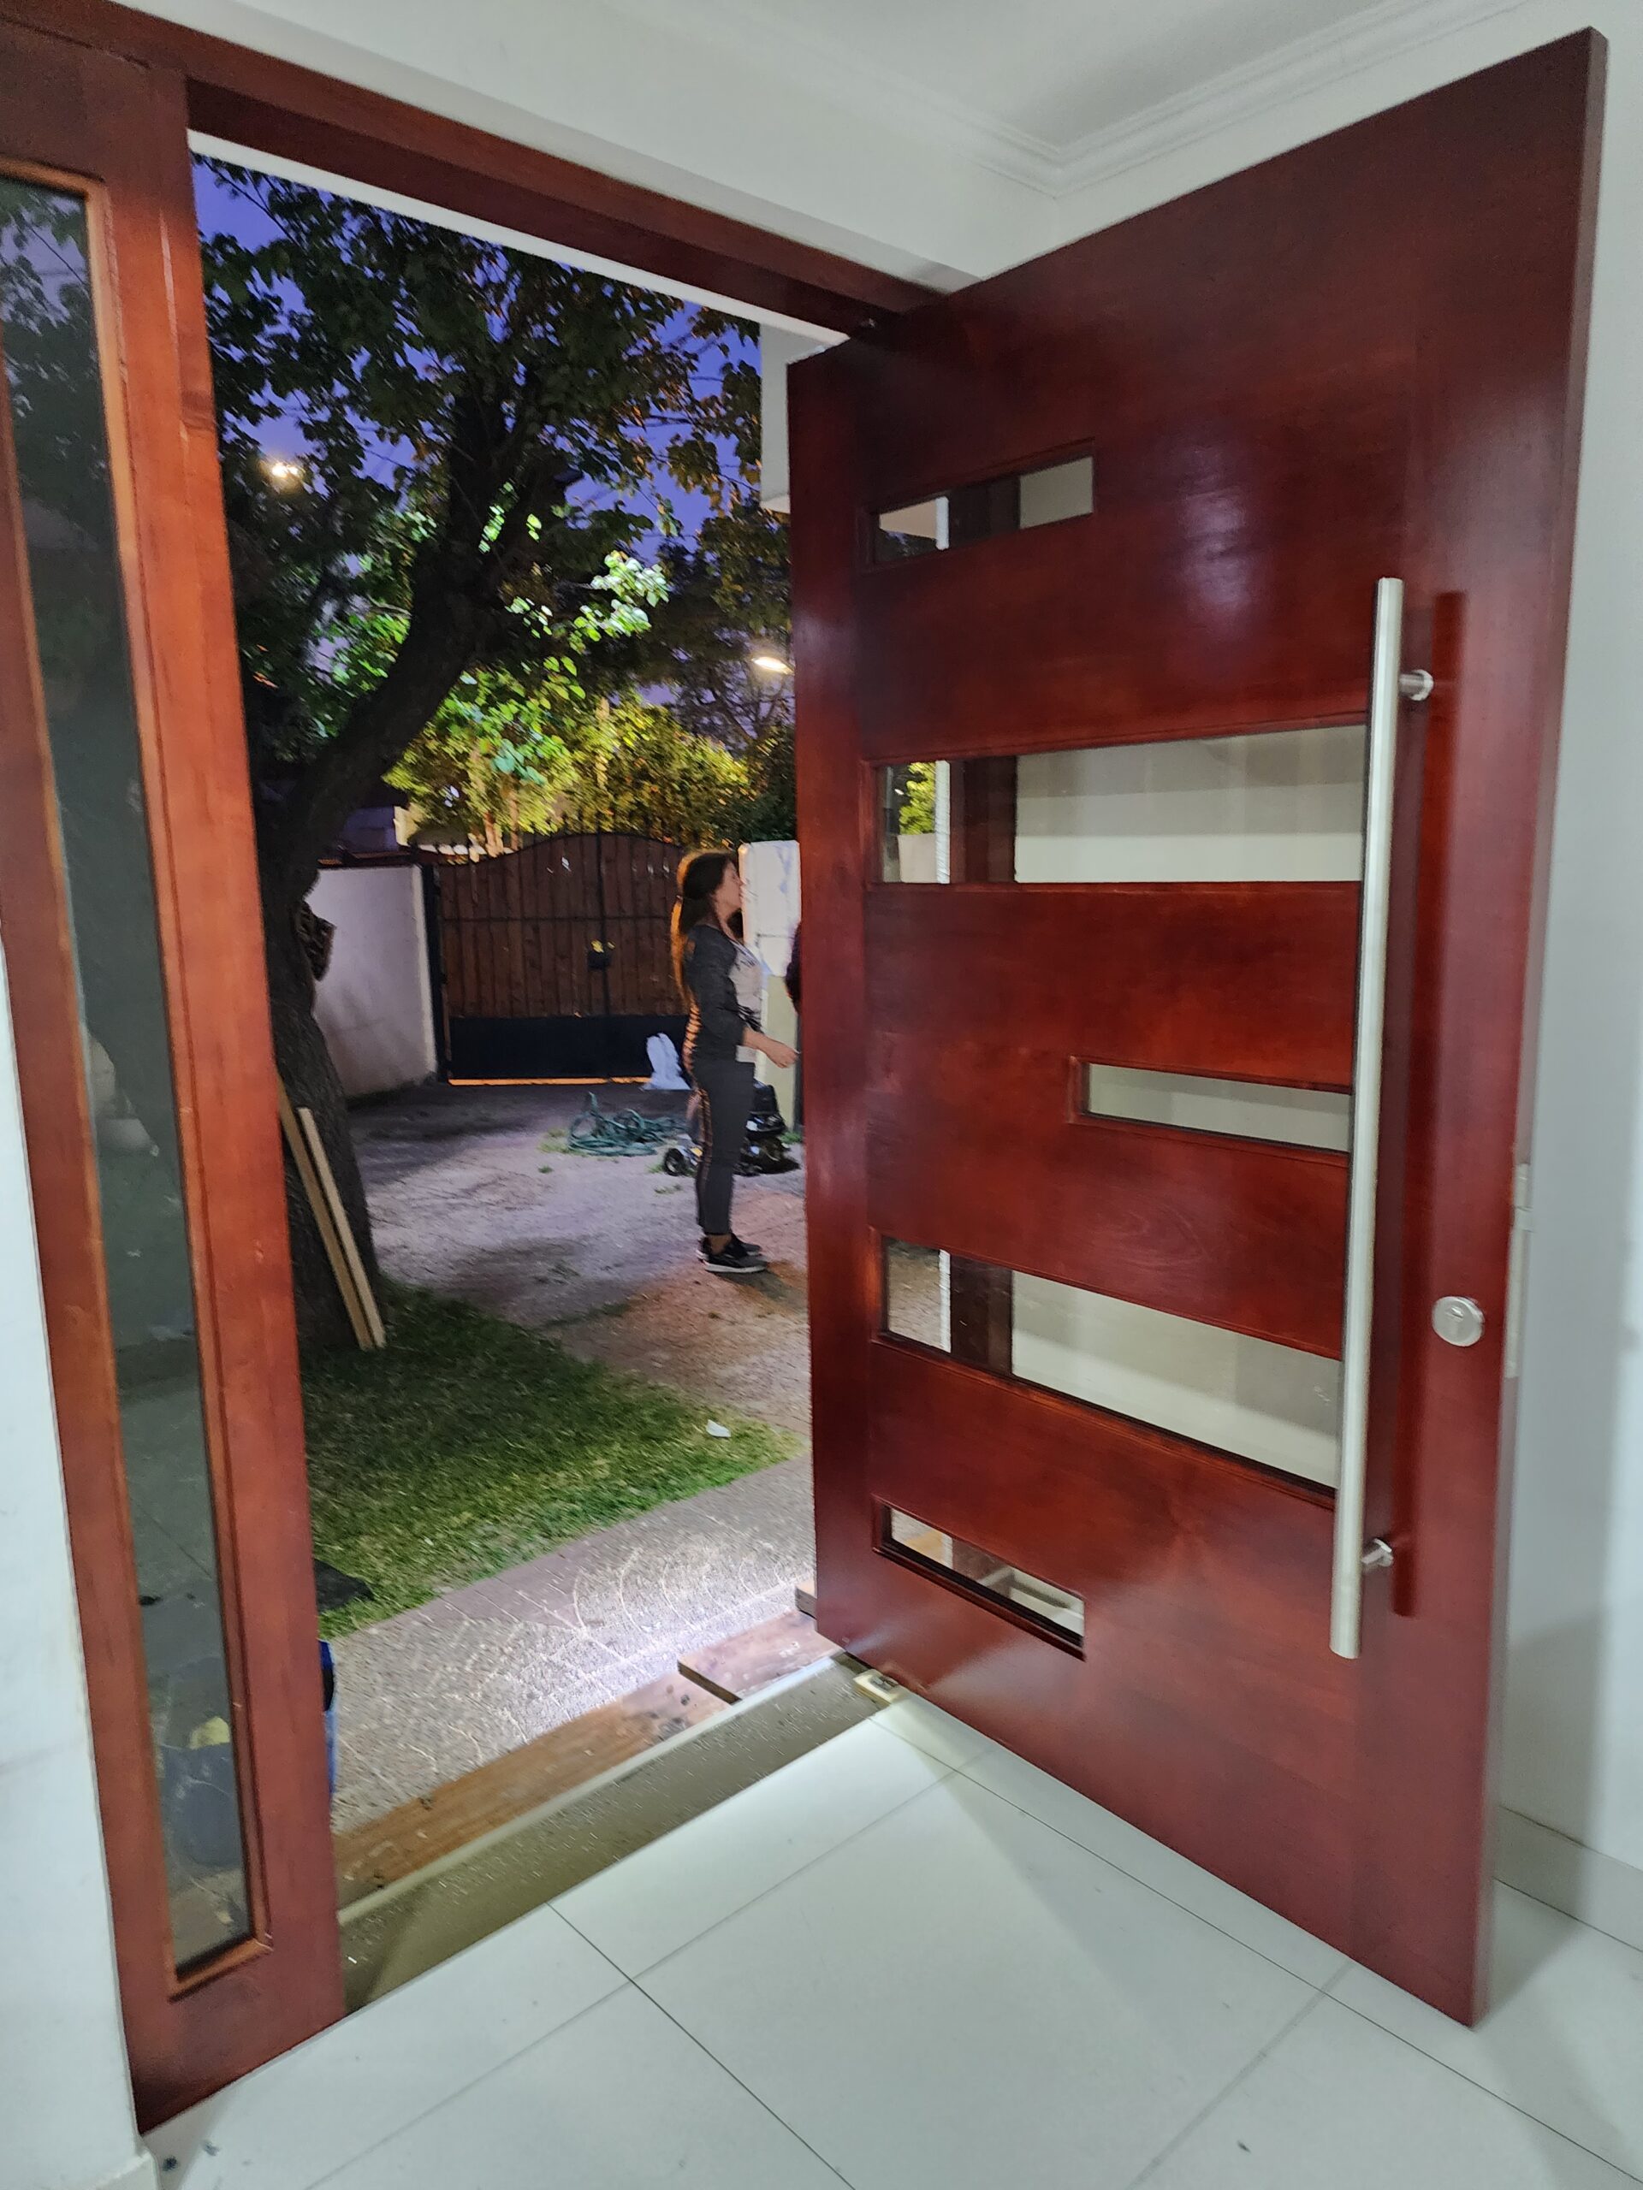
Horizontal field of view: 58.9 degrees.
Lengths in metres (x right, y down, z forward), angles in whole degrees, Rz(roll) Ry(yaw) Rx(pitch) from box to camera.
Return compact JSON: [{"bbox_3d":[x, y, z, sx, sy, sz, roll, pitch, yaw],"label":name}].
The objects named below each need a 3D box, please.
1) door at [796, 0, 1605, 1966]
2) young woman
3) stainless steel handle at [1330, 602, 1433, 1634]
[{"bbox_3d":[0.374,-0.020,2.002,0.044,2.130,1.193,-9,12,-40],"label":"door"},{"bbox_3d":[-0.328,-0.128,5.662,0.480,1.620,0.460,0,10,7],"label":"young woman"},{"bbox_3d":[0.621,0.057,1.620,0.085,1.202,0.033,-9,12,-40],"label":"stainless steel handle"}]

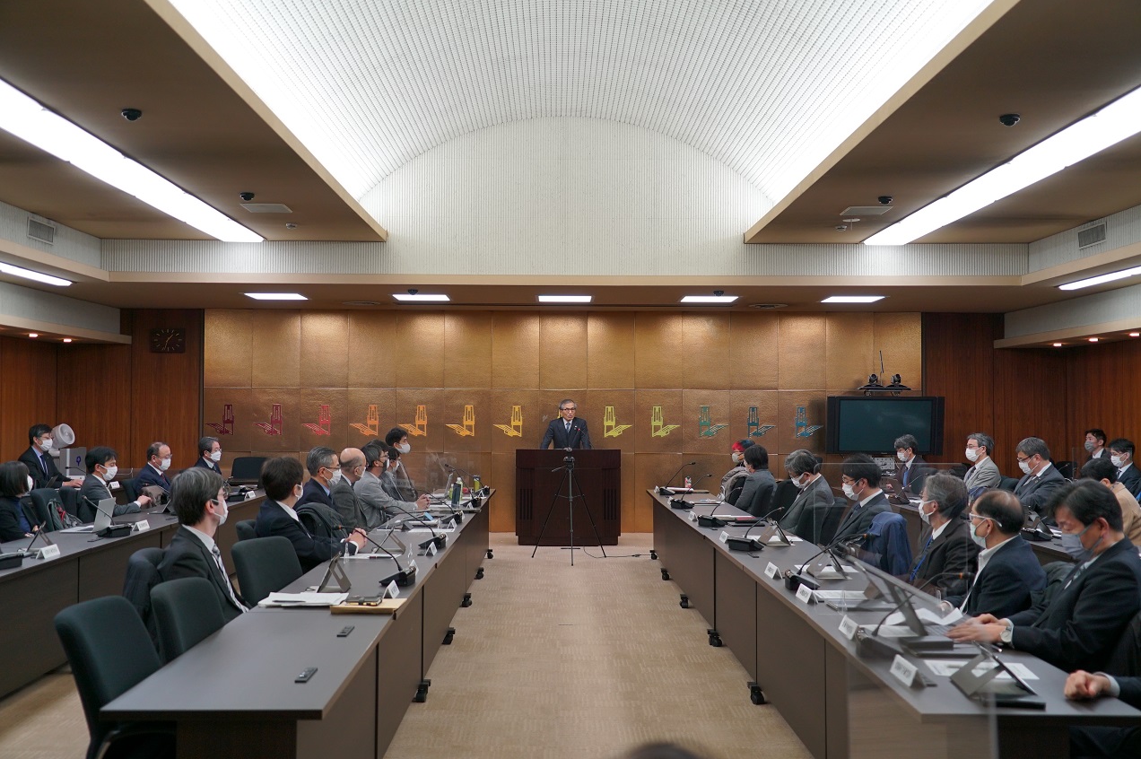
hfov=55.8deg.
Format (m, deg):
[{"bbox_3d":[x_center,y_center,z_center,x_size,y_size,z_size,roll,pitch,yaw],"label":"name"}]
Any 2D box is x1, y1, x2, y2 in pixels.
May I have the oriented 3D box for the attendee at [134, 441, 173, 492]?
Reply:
[{"bbox_3d":[-3.503,1.187,9.669,0.760,1.260,0.520,0,-2,1],"label":"attendee"}]

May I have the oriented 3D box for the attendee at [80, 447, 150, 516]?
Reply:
[{"bbox_3d":[-3.472,1.132,8.172,0.700,1.240,0.520,0,-2,-1],"label":"attendee"}]

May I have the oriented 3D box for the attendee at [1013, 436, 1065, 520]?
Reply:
[{"bbox_3d":[3.362,1.095,7.944,0.700,1.330,0.520,0,-2,-1],"label":"attendee"}]

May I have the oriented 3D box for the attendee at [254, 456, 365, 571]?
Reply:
[{"bbox_3d":[-1.411,1.076,6.131,0.780,1.290,0.540,1,-2,-31],"label":"attendee"}]

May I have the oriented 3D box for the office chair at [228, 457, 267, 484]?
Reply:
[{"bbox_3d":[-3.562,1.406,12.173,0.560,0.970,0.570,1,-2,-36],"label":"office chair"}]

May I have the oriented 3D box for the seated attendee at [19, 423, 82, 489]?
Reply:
[{"bbox_3d":[-5.052,1.155,10.649,0.760,1.370,0.540,0,-2,7],"label":"seated attendee"}]

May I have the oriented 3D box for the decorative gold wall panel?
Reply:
[{"bbox_3d":[-0.071,0.535,13.620,9.033,2.804,0.070,0,-2,-1],"label":"decorative gold wall panel"}]

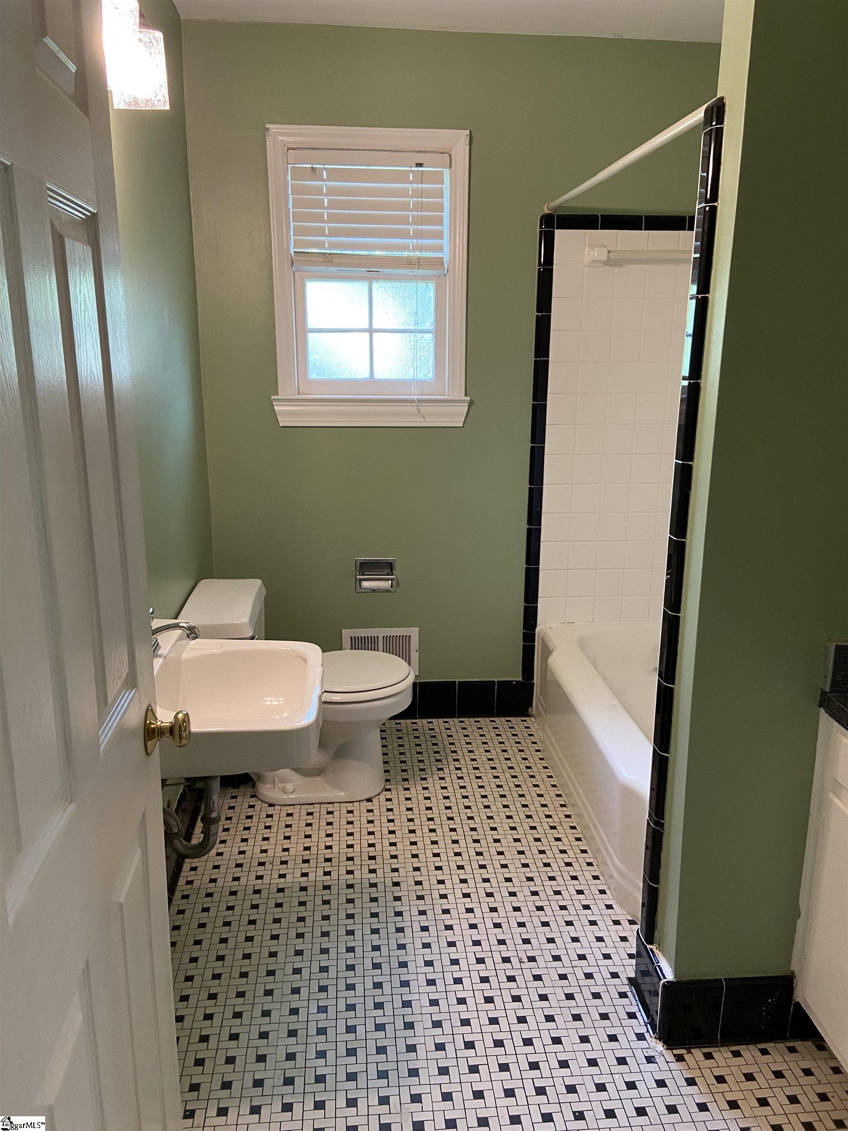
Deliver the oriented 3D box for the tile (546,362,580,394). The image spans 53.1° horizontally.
[{"bbox_3d":[0.495,-0.663,3.010,0.107,0.107,0.009,-1,15,-5],"label":"tile"}]

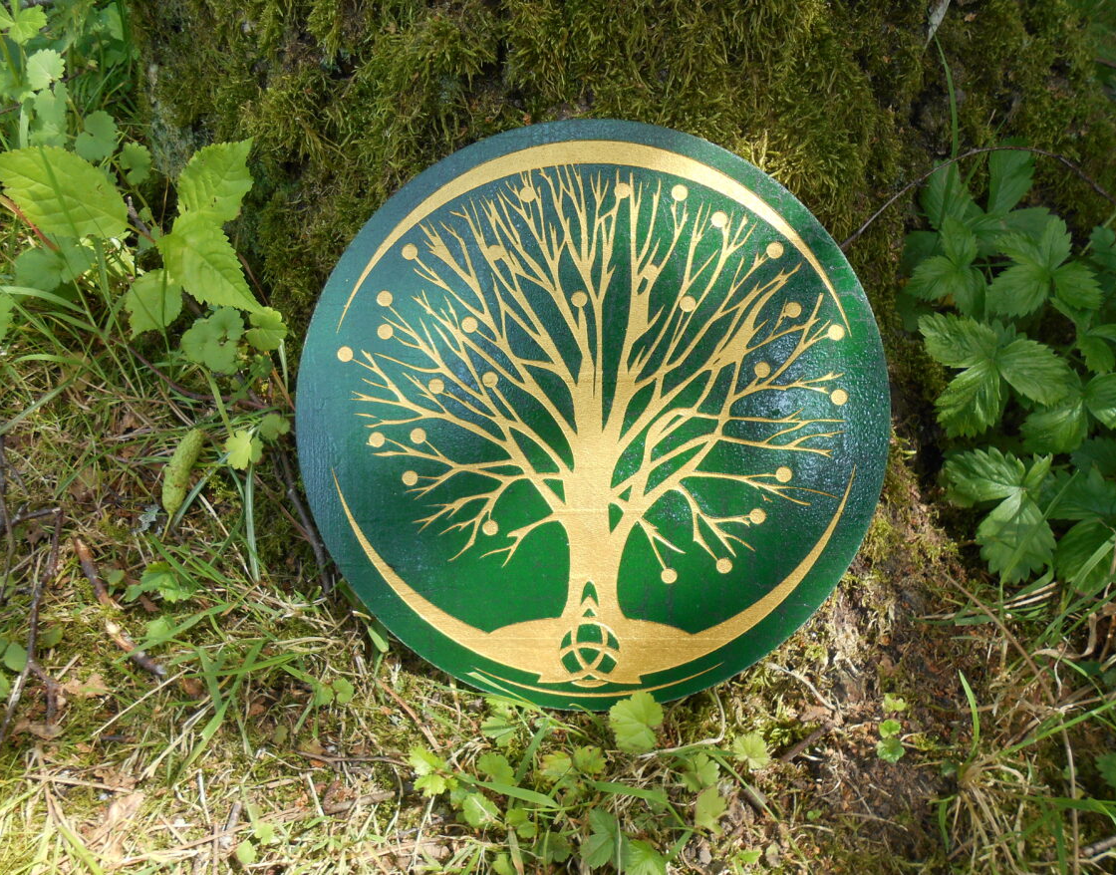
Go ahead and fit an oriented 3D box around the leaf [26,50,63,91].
[{"bbox_3d":[-0.388,-0.279,0.660,0.032,0.006,0.031,-39,80,-20],"label":"leaf"}]

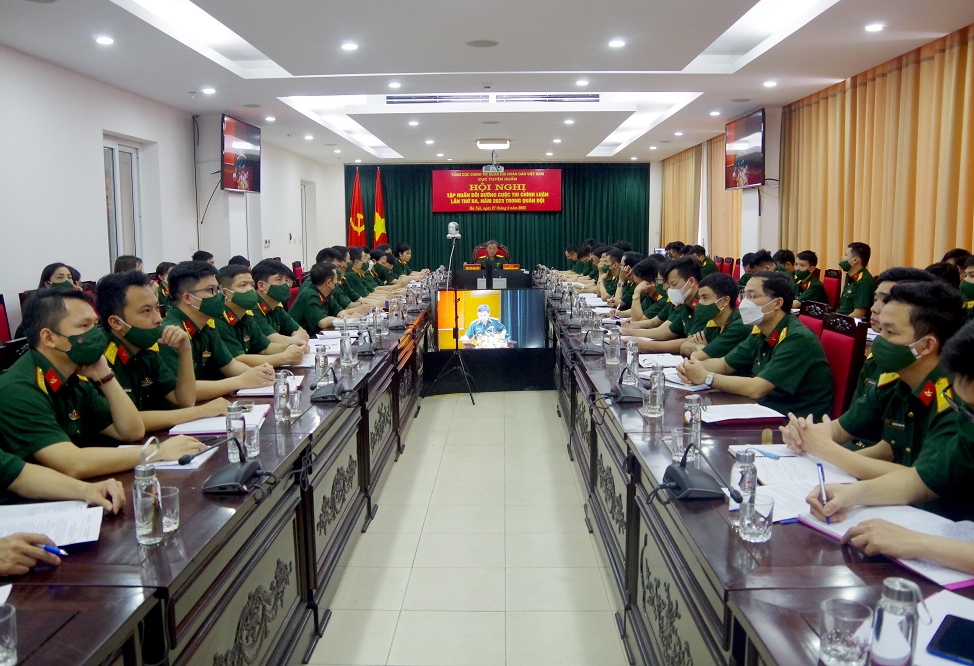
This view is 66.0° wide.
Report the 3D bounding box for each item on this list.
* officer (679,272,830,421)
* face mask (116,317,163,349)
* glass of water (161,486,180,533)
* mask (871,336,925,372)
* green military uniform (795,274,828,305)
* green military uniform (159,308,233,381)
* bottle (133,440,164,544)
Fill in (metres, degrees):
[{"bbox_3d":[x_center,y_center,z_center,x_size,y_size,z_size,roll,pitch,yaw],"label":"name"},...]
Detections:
[{"bbox_3d":[1.226,0.376,3.516,0.720,1.310,0.540,-2,8,-7],"label":"officer"},{"bbox_3d":[-1.344,-0.002,2.900,0.120,0.125,0.140,1,8,9],"label":"face mask"},{"bbox_3d":[-0.819,0.445,1.882,0.082,0.090,0.082,0,8,1],"label":"glass of water"},{"bbox_3d":[1.232,0.061,2.250,0.110,0.120,0.140,-1,8,-1],"label":"mask"},{"bbox_3d":[2.557,-0.206,5.976,0.360,0.540,0.460,-3,9,-20],"label":"green military uniform"},{"bbox_3d":[-1.412,0.164,3.716,0.370,0.550,0.470,2,9,17],"label":"green military uniform"},{"bbox_3d":[-0.801,0.370,1.765,0.066,0.245,0.066,0,8,1],"label":"bottle"}]

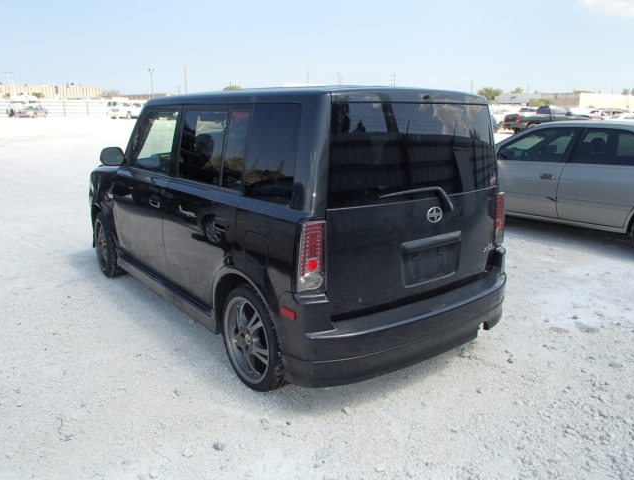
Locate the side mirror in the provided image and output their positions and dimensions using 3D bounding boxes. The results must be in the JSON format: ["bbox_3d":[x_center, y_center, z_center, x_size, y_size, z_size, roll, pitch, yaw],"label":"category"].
[{"bbox_3d":[-1.527,-0.625,3.857,0.180,0.140,0.120,-11,19,-38],"label":"side mirror"}]

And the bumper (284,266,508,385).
[{"bbox_3d":[0.548,0.377,2.944,1.670,0.465,0.375,-11,19,-38],"label":"bumper"}]

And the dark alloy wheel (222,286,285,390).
[{"bbox_3d":[-0.319,0.542,2.946,0.205,0.587,0.587,-11,19,-38],"label":"dark alloy wheel"}]

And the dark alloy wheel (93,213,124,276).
[{"bbox_3d":[-1.901,0.040,4.816,0.205,0.587,0.587,-9,17,-33],"label":"dark alloy wheel"}]

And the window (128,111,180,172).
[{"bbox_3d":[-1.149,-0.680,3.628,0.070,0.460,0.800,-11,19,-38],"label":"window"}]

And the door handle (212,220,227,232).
[{"bbox_3d":[-0.546,-0.072,2.863,0.050,0.060,0.170,-11,19,-38],"label":"door handle"}]

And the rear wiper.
[{"bbox_3d":[0.516,-0.185,2.668,0.570,0.160,0.060,-11,19,-38],"label":"rear wiper"}]

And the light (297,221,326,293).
[{"bbox_3d":[-0.022,0.088,2.367,0.130,0.355,0.120,-11,19,-38],"label":"light"}]

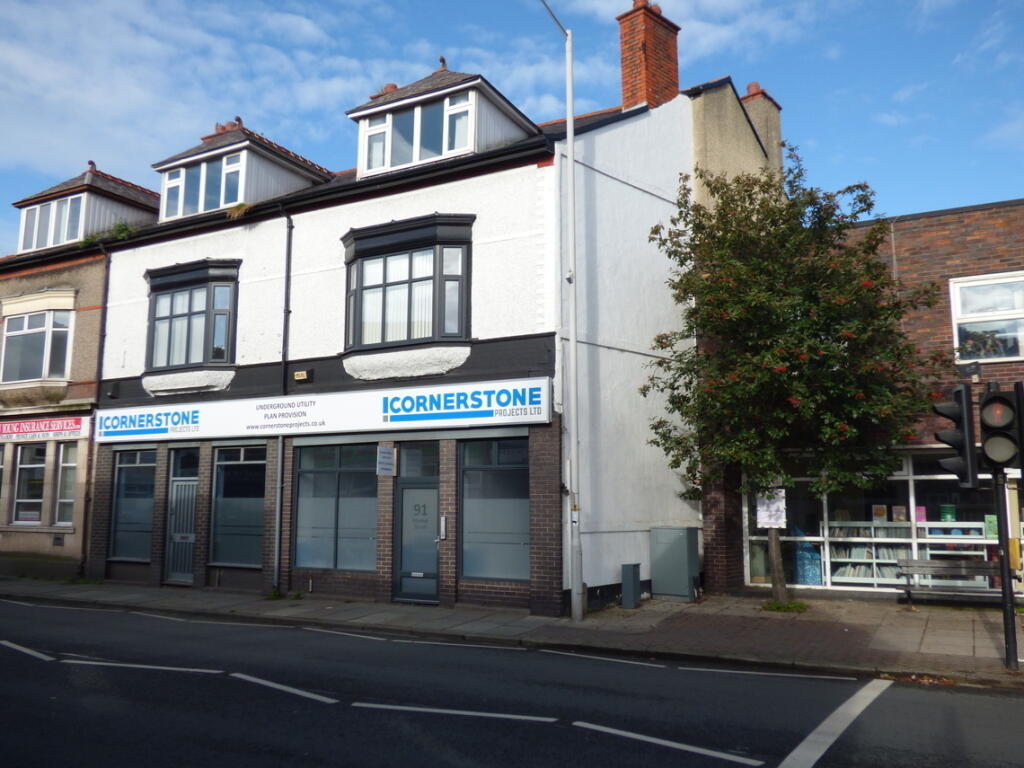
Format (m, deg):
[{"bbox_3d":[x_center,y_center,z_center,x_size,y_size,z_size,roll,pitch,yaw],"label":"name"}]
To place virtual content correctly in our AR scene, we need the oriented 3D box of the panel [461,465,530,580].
[{"bbox_3d":[-0.261,2.277,13.630,1.338,1.851,0.070,-4,-9,29],"label":"panel"}]

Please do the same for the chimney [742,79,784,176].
[{"bbox_3d":[5.960,-6.143,20.214,1.000,2.579,0.933,-7,-10,41],"label":"chimney"}]

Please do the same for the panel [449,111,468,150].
[{"bbox_3d":[-0.931,-4.531,14.890,0.410,0.691,0.060,-4,-9,29],"label":"panel"}]

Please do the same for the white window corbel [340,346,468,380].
[{"bbox_3d":[-2.038,-0.339,14.859,2.832,0.471,0.330,-4,-9,28],"label":"white window corbel"}]

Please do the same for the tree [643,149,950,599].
[{"bbox_3d":[4.939,-0.214,14.233,4.906,7.992,4.612,-4,-9,29],"label":"tree"}]

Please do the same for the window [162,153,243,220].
[{"bbox_3d":[-6.747,-4.256,18.113,2.636,1.145,0.200,-4,-9,29],"label":"window"}]

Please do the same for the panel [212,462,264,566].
[{"bbox_3d":[-5.403,2.588,16.565,1.471,2.029,0.070,-4,-9,28],"label":"panel"}]

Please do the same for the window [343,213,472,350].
[{"bbox_3d":[-2.071,-1.775,15.015,3.000,2.324,0.420,-4,-9,28],"label":"window"}]

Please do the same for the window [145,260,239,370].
[{"bbox_3d":[-7.067,-1.393,17.664,3.028,2.288,0.420,-4,-9,28],"label":"window"}]

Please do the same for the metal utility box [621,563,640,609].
[{"bbox_3d":[2.021,3.433,14.081,0.210,0.724,0.270,-4,-9,29],"label":"metal utility box"}]

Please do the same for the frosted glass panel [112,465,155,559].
[{"bbox_3d":[-8.172,2.799,18.033,1.350,2.010,0.070,-4,-9,28],"label":"frosted glass panel"}]

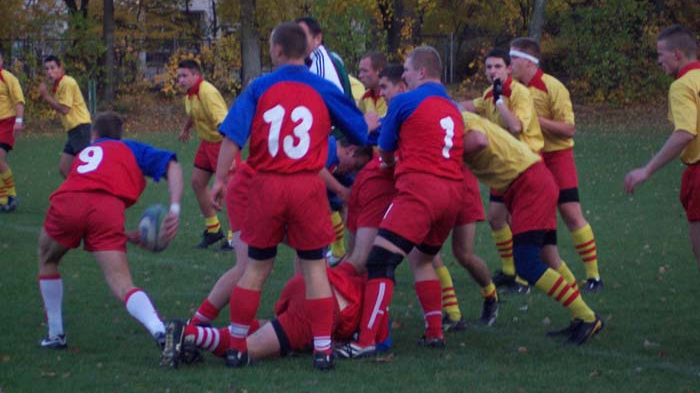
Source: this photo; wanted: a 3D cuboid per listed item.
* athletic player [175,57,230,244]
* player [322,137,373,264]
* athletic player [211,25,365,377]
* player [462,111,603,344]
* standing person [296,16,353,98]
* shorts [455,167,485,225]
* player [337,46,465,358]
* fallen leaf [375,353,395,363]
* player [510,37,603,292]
[{"bbox_3d":[-1.272,-0.395,23.507,0.540,1.650,0.550,2,3,35],"label":"athletic player"},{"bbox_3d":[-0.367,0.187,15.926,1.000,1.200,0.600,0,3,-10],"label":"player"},{"bbox_3d":[-0.326,-0.020,13.914,0.800,1.800,0.500,0,3,5],"label":"athletic player"},{"bbox_3d":[1.002,0.145,15.423,0.950,1.330,0.600,0,3,4],"label":"player"},{"bbox_3d":[-0.175,-0.183,17.010,0.500,1.850,0.580,-1,3,-18],"label":"standing person"},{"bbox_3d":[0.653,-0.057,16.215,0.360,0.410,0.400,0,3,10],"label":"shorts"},{"bbox_3d":[0.279,0.001,14.766,0.620,1.680,0.640,2,3,38],"label":"player"},{"bbox_3d":[0.183,0.848,14.155,0.105,0.042,0.090,0,3,0],"label":"fallen leaf"},{"bbox_3d":[1.463,-0.242,18.909,0.570,1.780,0.530,-1,3,-22],"label":"player"}]

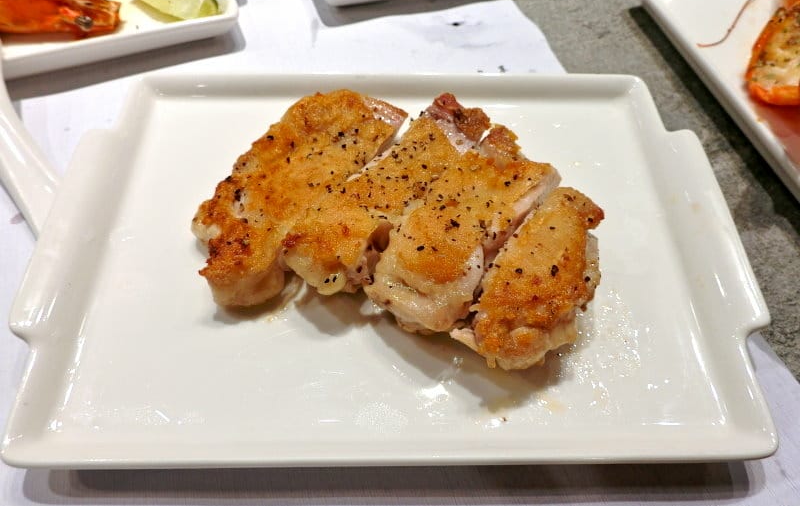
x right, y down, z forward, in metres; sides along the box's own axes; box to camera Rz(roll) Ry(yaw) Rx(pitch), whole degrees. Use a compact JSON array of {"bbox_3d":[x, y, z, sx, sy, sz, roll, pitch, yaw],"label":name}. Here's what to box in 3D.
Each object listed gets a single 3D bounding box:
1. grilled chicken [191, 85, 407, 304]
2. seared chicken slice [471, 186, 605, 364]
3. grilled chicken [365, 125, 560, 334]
[{"bbox_3d":[-0.046,-0.033,0.253,0.054,0.024,0.119,25,60,15],"label":"grilled chicken"},{"bbox_3d":[0.058,0.008,0.227,0.041,0.024,0.081,28,61,17],"label":"seared chicken slice"},{"bbox_3d":[0.031,-0.015,0.241,0.046,0.025,0.102,31,61,18],"label":"grilled chicken"}]

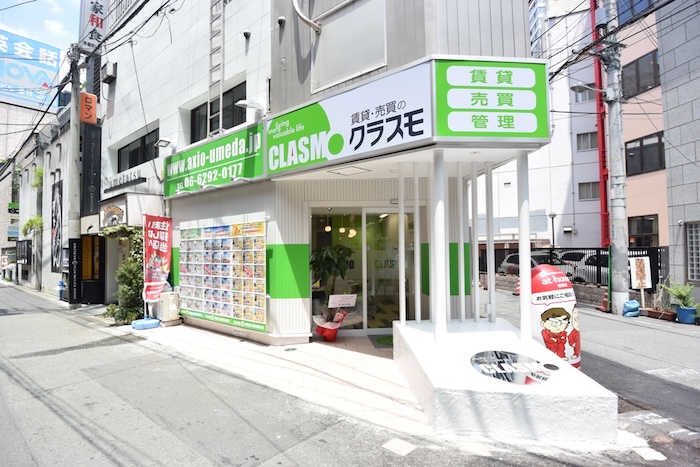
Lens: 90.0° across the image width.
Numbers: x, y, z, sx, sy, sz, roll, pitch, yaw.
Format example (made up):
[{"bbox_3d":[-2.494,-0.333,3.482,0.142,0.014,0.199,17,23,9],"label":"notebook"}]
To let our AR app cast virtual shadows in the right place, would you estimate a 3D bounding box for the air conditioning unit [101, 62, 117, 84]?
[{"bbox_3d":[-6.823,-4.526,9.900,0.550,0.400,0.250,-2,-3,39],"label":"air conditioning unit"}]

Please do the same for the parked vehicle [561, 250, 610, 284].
[{"bbox_3d":[9.950,1.403,13.500,4.100,1.480,1.680,-1,-2,2],"label":"parked vehicle"}]

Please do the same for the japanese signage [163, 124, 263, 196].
[{"bbox_3d":[-2.670,-1.300,6.596,3.350,0.850,0.120,-2,-3,38],"label":"japanese signage"}]

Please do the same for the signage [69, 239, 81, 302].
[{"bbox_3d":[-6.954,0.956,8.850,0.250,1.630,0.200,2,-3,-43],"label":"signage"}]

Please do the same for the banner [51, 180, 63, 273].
[{"bbox_3d":[-9.900,-0.186,11.838,1.420,3.050,0.050,-2,-3,39],"label":"banner"}]

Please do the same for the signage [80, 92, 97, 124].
[{"bbox_3d":[-7.239,-3.478,9.700,0.150,0.790,0.370,-2,-3,39],"label":"signage"}]

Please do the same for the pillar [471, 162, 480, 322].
[{"bbox_3d":[1.696,0.121,4.720,0.065,2.150,0.065,0,-2,-3],"label":"pillar"}]

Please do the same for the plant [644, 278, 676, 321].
[{"bbox_3d":[6.886,1.472,7.750,0.320,0.880,0.580,0,-2,-9],"label":"plant"}]

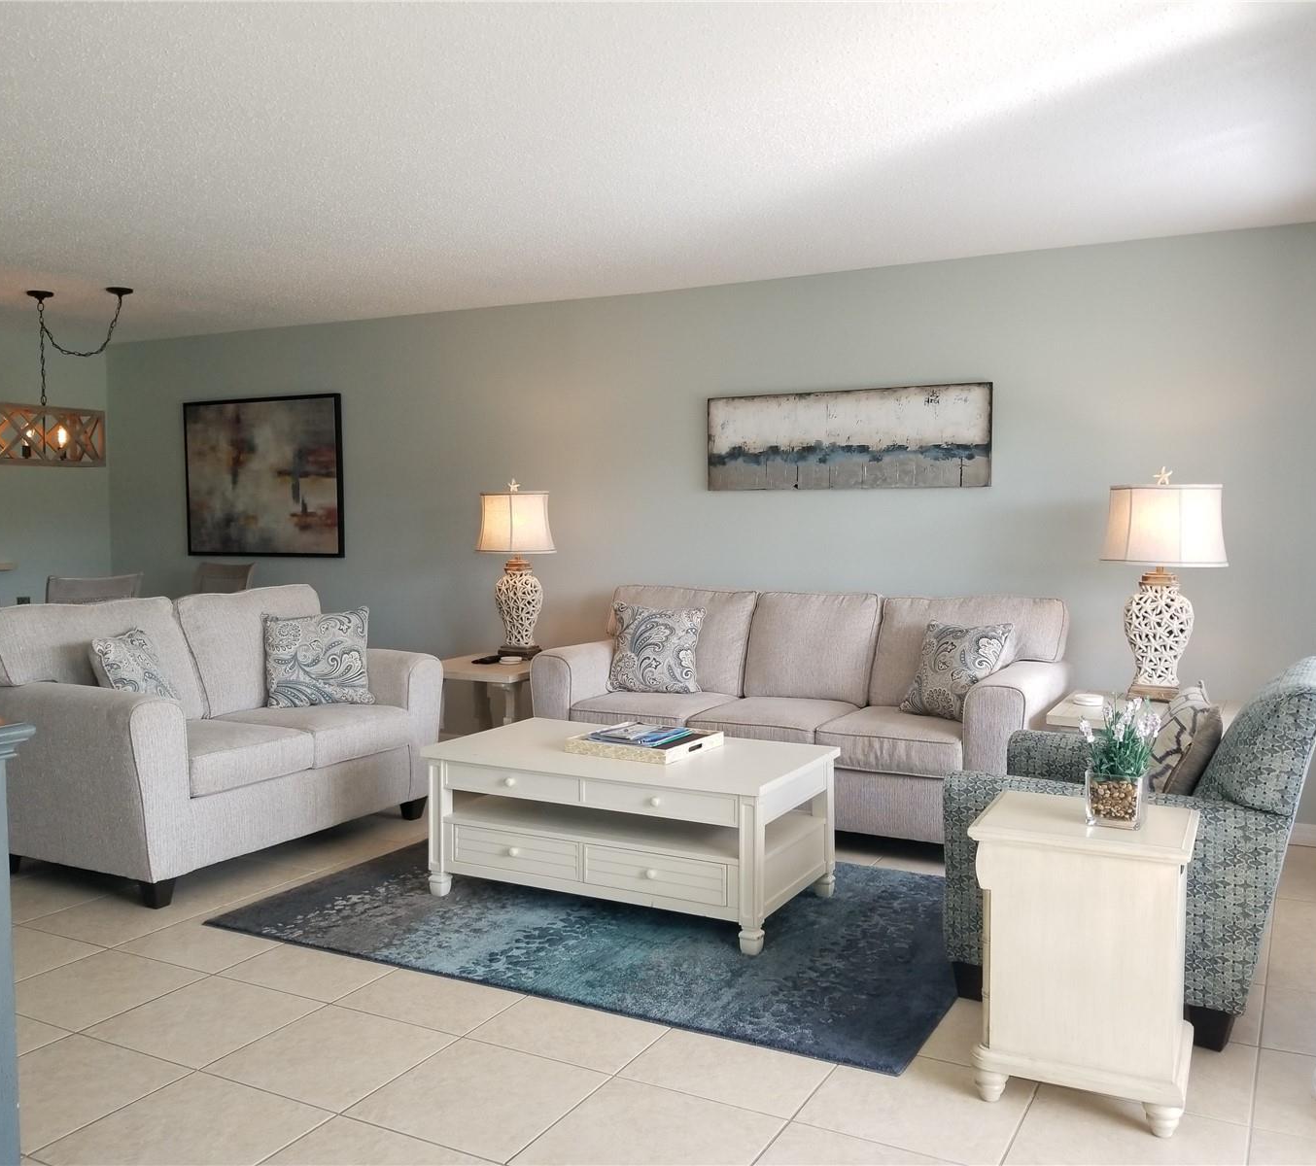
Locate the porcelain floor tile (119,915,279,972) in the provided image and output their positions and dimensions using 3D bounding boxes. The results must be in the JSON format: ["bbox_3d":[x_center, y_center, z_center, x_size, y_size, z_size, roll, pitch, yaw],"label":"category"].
[{"bbox_3d":[-1.368,1.113,3.645,0.437,0.010,0.432,1,3,28],"label":"porcelain floor tile"}]

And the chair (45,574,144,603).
[{"bbox_3d":[-2.709,0.498,5.265,0.600,1.060,0.480,1,3,27],"label":"chair"}]

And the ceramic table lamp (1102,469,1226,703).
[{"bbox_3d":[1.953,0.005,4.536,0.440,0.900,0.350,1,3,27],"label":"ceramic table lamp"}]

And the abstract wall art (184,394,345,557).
[{"bbox_3d":[-2.428,-0.643,7.152,1.270,0.957,0.035,1,3,27],"label":"abstract wall art"}]

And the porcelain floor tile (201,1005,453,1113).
[{"bbox_3d":[-0.764,1.119,2.763,0.424,0.011,0.424,1,3,28],"label":"porcelain floor tile"}]

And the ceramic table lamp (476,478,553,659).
[{"bbox_3d":[-0.714,-0.066,5.886,0.397,0.900,0.397,0,2,0],"label":"ceramic table lamp"}]

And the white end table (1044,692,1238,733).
[{"bbox_3d":[1.825,0.766,4.338,0.640,0.600,0.660,1,3,27],"label":"white end table"}]

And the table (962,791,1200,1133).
[{"bbox_3d":[0.961,0.826,2.623,0.441,0.597,0.419,1,3,28],"label":"table"}]

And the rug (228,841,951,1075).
[{"bbox_3d":[-0.073,1.062,3.869,2.241,0.012,1.599,1,3,28],"label":"rug"}]

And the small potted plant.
[{"bbox_3d":[1.014,0.392,2.582,0.184,0.278,0.163,1,3,28],"label":"small potted plant"}]

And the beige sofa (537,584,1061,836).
[{"bbox_3d":[0.583,0.533,5.040,2.144,0.972,0.907,1,3,28],"label":"beige sofa"}]

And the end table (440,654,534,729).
[{"bbox_3d":[-0.784,0.689,5.719,0.676,0.593,0.706,1,3,28],"label":"end table"}]

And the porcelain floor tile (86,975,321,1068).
[{"bbox_3d":[-1.180,1.143,3.057,0.437,0.010,0.432,1,3,28],"label":"porcelain floor tile"}]

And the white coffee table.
[{"bbox_3d":[-0.091,0.807,3.952,1.239,0.496,0.723,1,3,28],"label":"white coffee table"}]

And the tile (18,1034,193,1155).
[{"bbox_3d":[-1.342,1.125,2.583,0.424,0.011,0.424,1,3,28],"label":"tile"}]

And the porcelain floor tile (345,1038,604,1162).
[{"bbox_3d":[-0.399,1.163,2.642,0.437,0.010,0.432,1,3,28],"label":"porcelain floor tile"}]

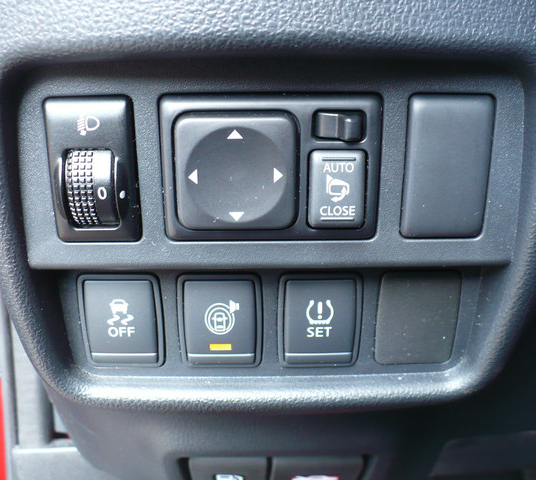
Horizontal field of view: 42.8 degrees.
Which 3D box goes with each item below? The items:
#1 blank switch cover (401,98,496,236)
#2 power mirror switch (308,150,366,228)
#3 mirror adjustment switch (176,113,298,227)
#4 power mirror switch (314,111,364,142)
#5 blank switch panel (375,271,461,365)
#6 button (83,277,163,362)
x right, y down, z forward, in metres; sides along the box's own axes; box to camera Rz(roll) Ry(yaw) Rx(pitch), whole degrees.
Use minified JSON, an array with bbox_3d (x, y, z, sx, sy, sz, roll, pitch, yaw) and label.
[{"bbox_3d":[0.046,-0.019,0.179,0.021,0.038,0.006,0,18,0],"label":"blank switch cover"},{"bbox_3d":[0.018,-0.014,0.180,0.015,0.021,0.006,0,18,0],"label":"power mirror switch"},{"bbox_3d":[-0.008,-0.018,0.178,0.030,0.030,0.008,0,18,0],"label":"mirror adjustment switch"},{"bbox_3d":[0.018,-0.030,0.175,0.012,0.008,0.007,0,18,0],"label":"power mirror switch"},{"bbox_3d":[0.043,0.022,0.200,0.023,0.029,0.005,0,18,0],"label":"blank switch panel"},{"bbox_3d":[-0.042,0.023,0.199,0.021,0.027,0.006,0,18,0],"label":"button"}]

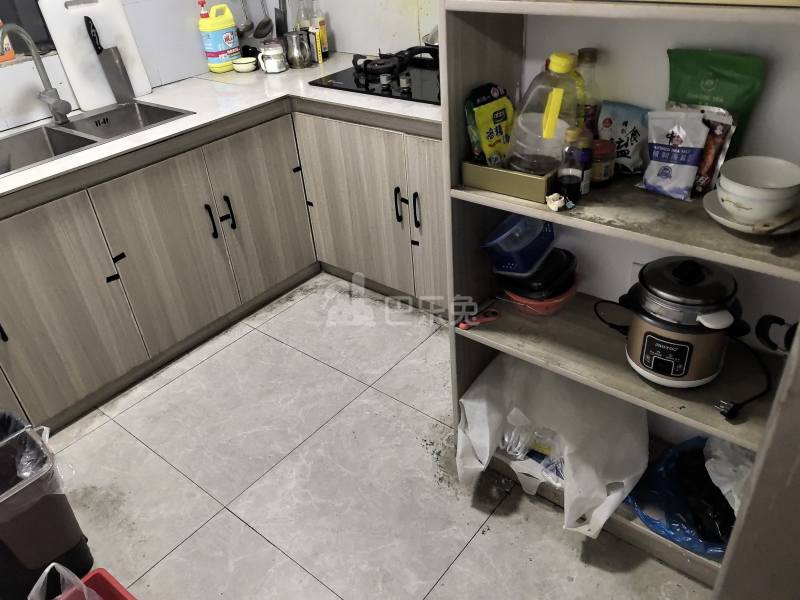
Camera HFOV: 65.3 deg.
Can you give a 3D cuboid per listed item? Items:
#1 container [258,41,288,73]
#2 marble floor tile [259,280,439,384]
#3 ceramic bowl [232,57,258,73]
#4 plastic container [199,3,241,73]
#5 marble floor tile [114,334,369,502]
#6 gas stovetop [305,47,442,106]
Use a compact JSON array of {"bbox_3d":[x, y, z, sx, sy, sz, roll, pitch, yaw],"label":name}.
[{"bbox_3d":[-0.536,-1.021,2.626,0.113,0.112,0.086,-10,33,-7],"label":"container"},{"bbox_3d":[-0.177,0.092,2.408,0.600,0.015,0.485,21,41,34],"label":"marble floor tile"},{"bbox_3d":[-0.660,-1.010,2.685,0.110,0.047,0.110,-4,33,2],"label":"ceramic bowl"},{"bbox_3d":[-0.773,-1.141,2.683,0.088,0.285,0.135,21,41,34],"label":"plastic container"},{"bbox_3d":[-0.515,0.343,2.059,0.600,0.010,0.600,21,41,34],"label":"marble floor tile"},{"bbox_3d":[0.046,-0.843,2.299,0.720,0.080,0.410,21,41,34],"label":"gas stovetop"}]

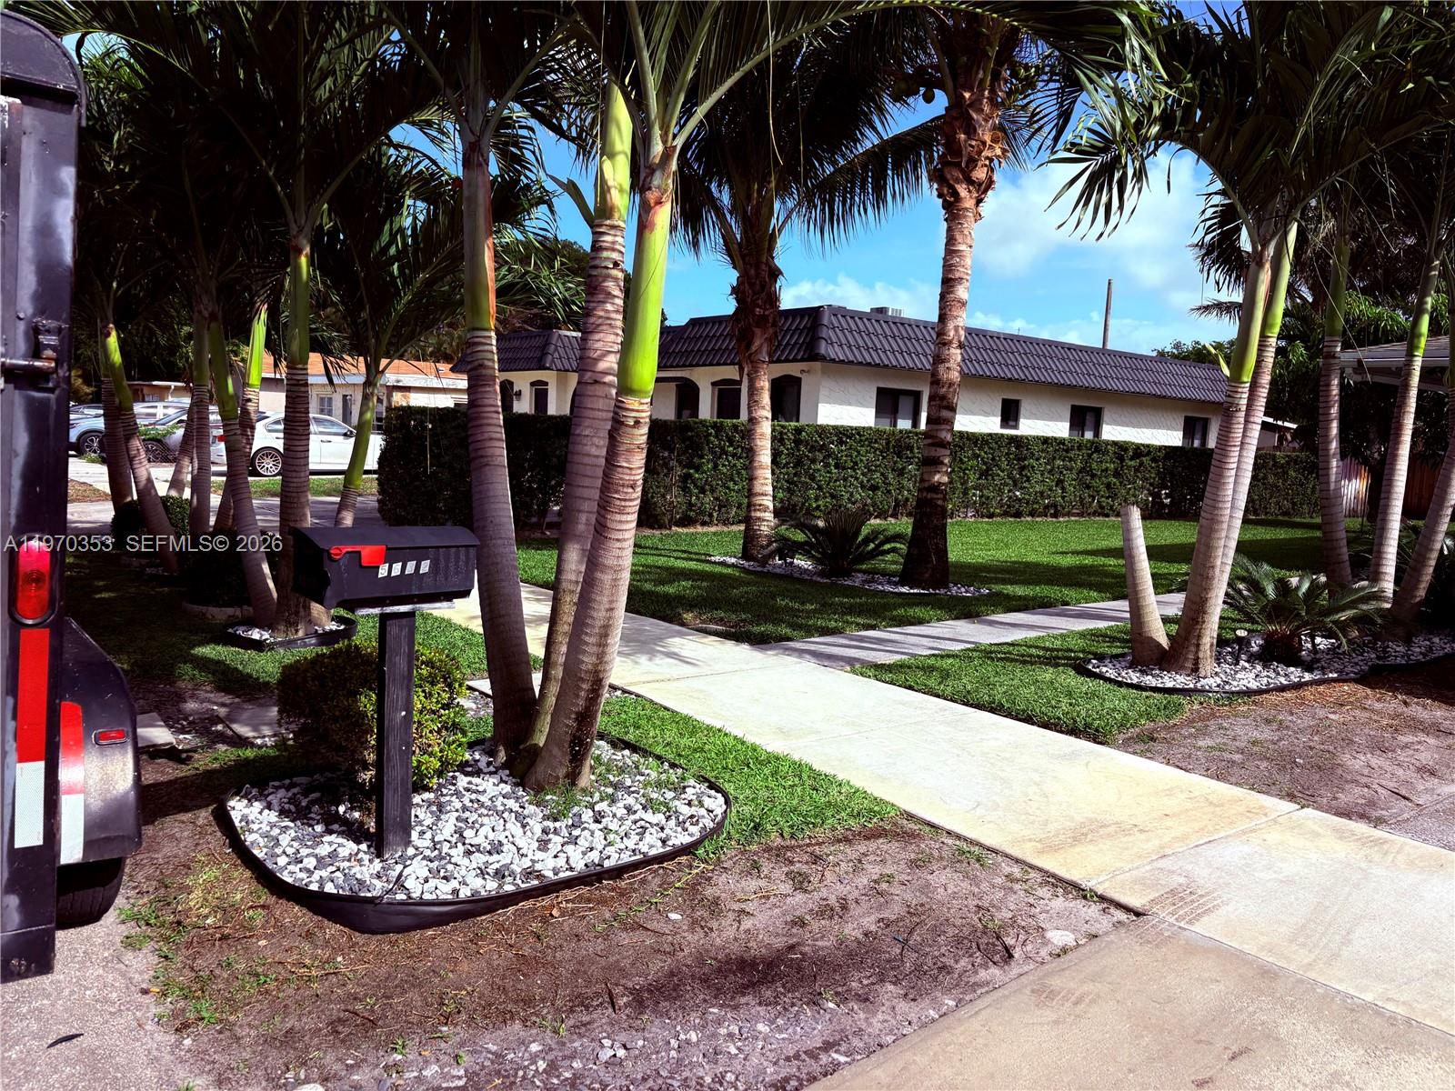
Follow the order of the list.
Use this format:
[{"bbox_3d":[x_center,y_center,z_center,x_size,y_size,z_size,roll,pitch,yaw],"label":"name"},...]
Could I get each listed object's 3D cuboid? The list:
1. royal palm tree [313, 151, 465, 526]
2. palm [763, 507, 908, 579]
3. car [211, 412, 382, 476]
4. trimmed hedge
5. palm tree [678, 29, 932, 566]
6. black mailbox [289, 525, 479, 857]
[{"bbox_3d":[-2.435,-1.051,7.561,1.300,3.200,1.300,-2,8,-37],"label":"royal palm tree"},{"bbox_3d":[1.183,-0.094,11.757,1.500,0.780,1.500,3,6,0],"label":"palm"},{"bbox_3d":[-8.912,-2.290,24.238,4.720,1.400,1.830,-2,8,-37],"label":"car"},{"bbox_3d":[5.380,-1.279,20.988,23.920,1.590,1.050,-2,8,-37],"label":"trimmed hedge"},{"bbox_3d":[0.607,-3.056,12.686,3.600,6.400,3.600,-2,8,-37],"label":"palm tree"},{"bbox_3d":[-1.151,0.482,3.697,0.540,1.117,0.275,-2,8,-37],"label":"black mailbox"}]

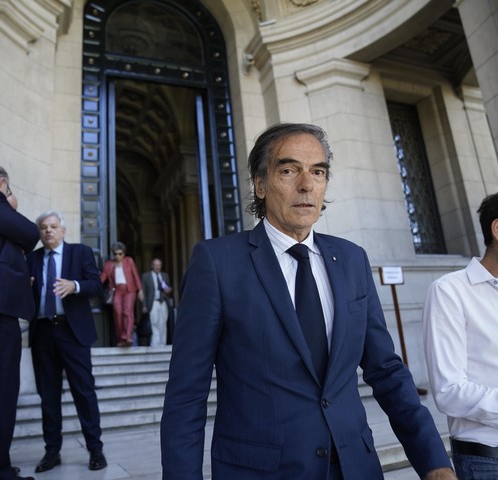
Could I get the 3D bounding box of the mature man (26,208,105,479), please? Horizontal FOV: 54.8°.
[{"bbox_3d":[-1.242,0.620,3.250,0.580,1.700,0.420,-6,-16,3],"label":"mature man"}]

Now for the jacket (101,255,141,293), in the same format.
[{"bbox_3d":[-2.021,0.543,7.550,0.640,0.560,0.320,0,-17,-16],"label":"jacket"}]

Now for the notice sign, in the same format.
[{"bbox_3d":[2.115,0.525,7.100,0.370,0.280,0.040,1,-18,-22],"label":"notice sign"}]

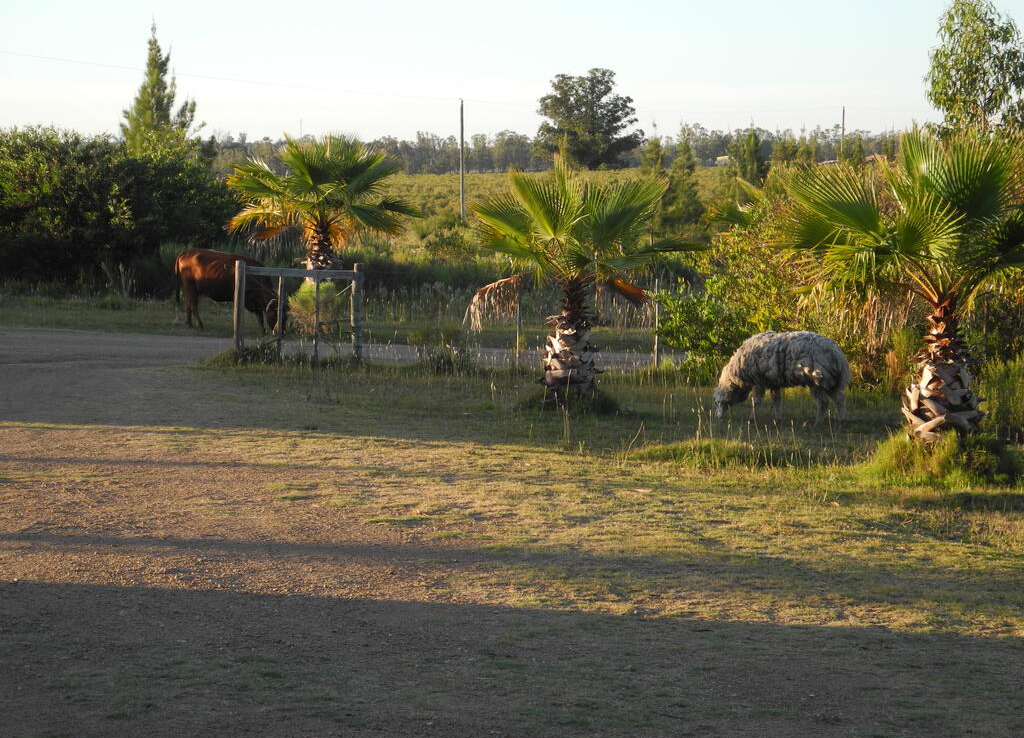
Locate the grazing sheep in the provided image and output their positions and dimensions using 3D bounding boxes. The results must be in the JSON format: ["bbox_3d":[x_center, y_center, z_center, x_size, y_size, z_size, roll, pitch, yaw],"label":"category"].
[{"bbox_3d":[2.345,0.082,24.171,1.200,0.786,0.480,1,4,16],"label":"grazing sheep"}]

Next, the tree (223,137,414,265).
[{"bbox_3d":[-2.644,-1.910,38.700,2.700,2.725,2.600,0,4,0],"label":"tree"}]

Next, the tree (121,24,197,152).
[{"bbox_3d":[-8.287,-5.222,64.793,2.400,5.621,2.300,0,4,0],"label":"tree"}]

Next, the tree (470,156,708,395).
[{"bbox_3d":[0.740,-0.935,27.913,2.380,2.370,2.300,0,4,0],"label":"tree"}]

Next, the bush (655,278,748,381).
[{"bbox_3d":[2.063,-0.411,29.758,1.050,1.136,1.000,0,4,0],"label":"bush"}]

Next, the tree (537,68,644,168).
[{"bbox_3d":[11.148,-35.686,399.441,15.800,15.168,14.500,0,4,0],"label":"tree"}]

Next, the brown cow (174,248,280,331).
[{"bbox_3d":[-3.942,-1.100,38.756,1.750,1.185,0.550,2,5,28],"label":"brown cow"}]

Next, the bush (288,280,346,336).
[{"bbox_3d":[-2.609,-0.831,37.272,0.800,0.765,0.750,0,4,0],"label":"bush"}]

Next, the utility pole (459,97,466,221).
[{"bbox_3d":[-2.848,-11.885,159.736,0.220,7.161,0.220,0,4,0],"label":"utility pole"}]

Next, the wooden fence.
[{"bbox_3d":[-2.495,-0.676,32.457,1.550,1.157,0.160,1,4,12],"label":"wooden fence"}]

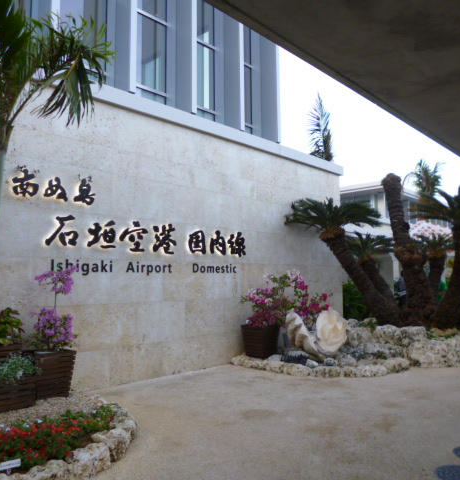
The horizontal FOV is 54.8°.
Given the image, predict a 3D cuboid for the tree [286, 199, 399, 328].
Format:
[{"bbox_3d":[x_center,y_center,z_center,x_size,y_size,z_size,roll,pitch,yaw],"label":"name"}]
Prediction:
[{"bbox_3d":[2.296,0.435,8.974,2.150,2.400,1.700,0,-6,0],"label":"tree"}]

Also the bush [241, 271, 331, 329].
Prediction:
[{"bbox_3d":[0.982,1.081,7.995,1.550,1.030,0.900,1,-6,-15],"label":"bush"}]

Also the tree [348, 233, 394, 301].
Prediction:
[{"bbox_3d":[3.046,0.618,9.618,1.100,1.550,1.000,0,-6,0],"label":"tree"}]

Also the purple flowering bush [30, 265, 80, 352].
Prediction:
[{"bbox_3d":[-2.171,0.845,5.473,0.560,1.030,0.520,1,-6,-19],"label":"purple flowering bush"}]

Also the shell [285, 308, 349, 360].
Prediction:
[{"bbox_3d":[1.466,1.584,7.436,1.060,0.880,0.650,-1,-6,10],"label":"shell"}]

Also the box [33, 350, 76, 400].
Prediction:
[{"bbox_3d":[-2.116,1.644,5.364,0.480,0.550,0.450,1,-6,-19],"label":"box"}]

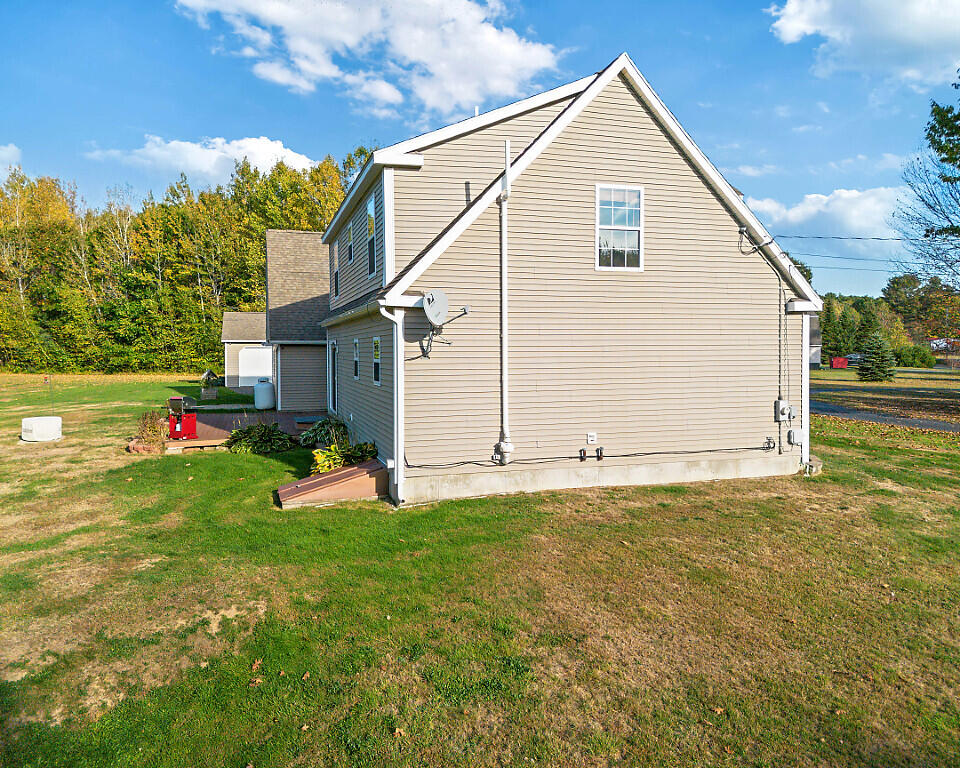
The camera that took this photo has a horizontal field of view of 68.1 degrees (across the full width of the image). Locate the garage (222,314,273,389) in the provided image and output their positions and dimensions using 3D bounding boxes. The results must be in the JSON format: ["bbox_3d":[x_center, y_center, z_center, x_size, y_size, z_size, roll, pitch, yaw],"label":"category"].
[{"bbox_3d":[-12.478,-2.177,44.517,6.900,4.350,6.700,-1,3,-18],"label":"garage"}]

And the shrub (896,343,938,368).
[{"bbox_3d":[51.524,-3.372,84.000,4.800,3.050,4.200,-1,3,-17],"label":"shrub"}]

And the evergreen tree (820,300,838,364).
[{"bbox_3d":[53.993,-8.134,110.000,3.000,10.100,3.000,-1,3,-17],"label":"evergreen tree"}]

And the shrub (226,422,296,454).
[{"bbox_3d":[-5.745,1.402,18.500,1.650,0.720,1.100,-1,3,-17],"label":"shrub"}]

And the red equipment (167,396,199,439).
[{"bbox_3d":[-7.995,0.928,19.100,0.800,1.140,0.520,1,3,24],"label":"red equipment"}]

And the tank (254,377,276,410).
[{"bbox_3d":[-8.233,0.383,27.200,0.760,1.250,0.760,-1,3,-17],"label":"tank"}]

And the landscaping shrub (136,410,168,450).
[{"bbox_3d":[-8.303,1.141,18.000,0.850,1.000,0.950,-1,3,-17],"label":"landscaping shrub"}]

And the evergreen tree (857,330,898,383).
[{"bbox_3d":[28.481,-1.975,51.000,2.800,3.800,2.800,-1,3,-17],"label":"evergreen tree"}]

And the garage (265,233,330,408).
[{"bbox_3d":[-4.590,-2.785,30.438,8.800,7.262,8.700,-1,3,-17],"label":"garage"}]

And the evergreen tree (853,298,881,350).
[{"bbox_3d":[59.880,-8.134,110.000,3.800,10.200,3.800,-1,3,-17],"label":"evergreen tree"}]

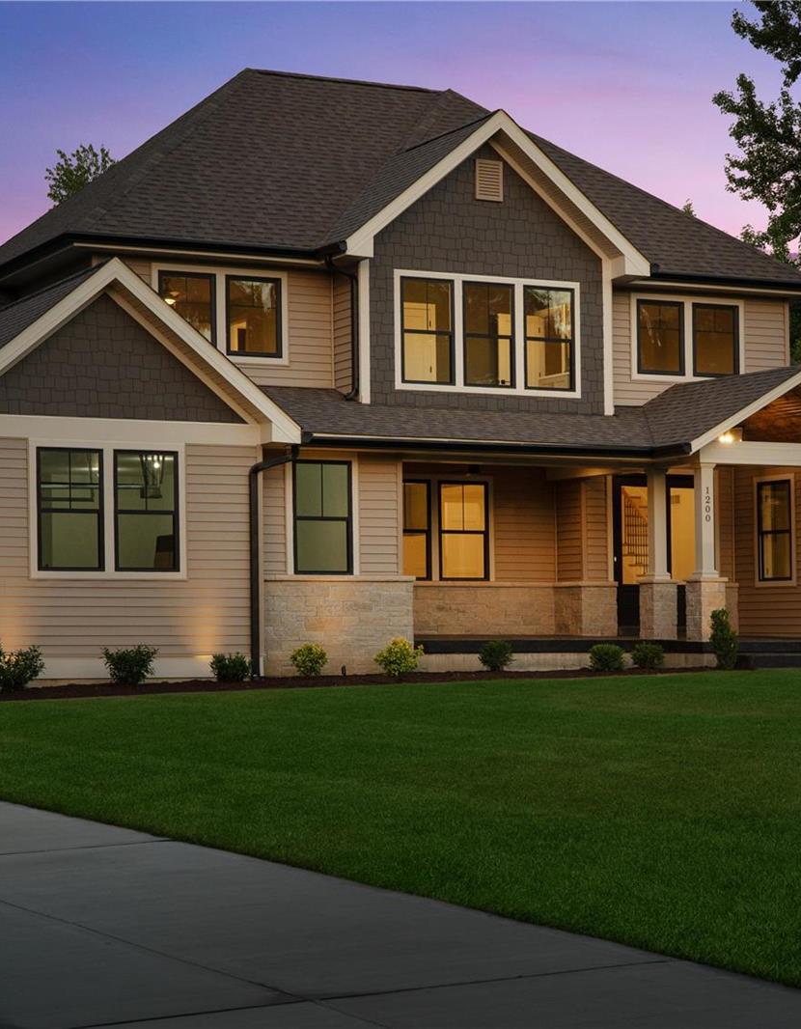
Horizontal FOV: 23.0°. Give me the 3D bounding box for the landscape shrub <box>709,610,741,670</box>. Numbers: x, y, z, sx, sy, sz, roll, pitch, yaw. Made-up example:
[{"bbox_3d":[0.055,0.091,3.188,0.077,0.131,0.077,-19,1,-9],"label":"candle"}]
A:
[{"bbox_3d":[4.577,1.768,27.821,0.391,0.882,0.391,0,-3,0],"label":"landscape shrub"}]

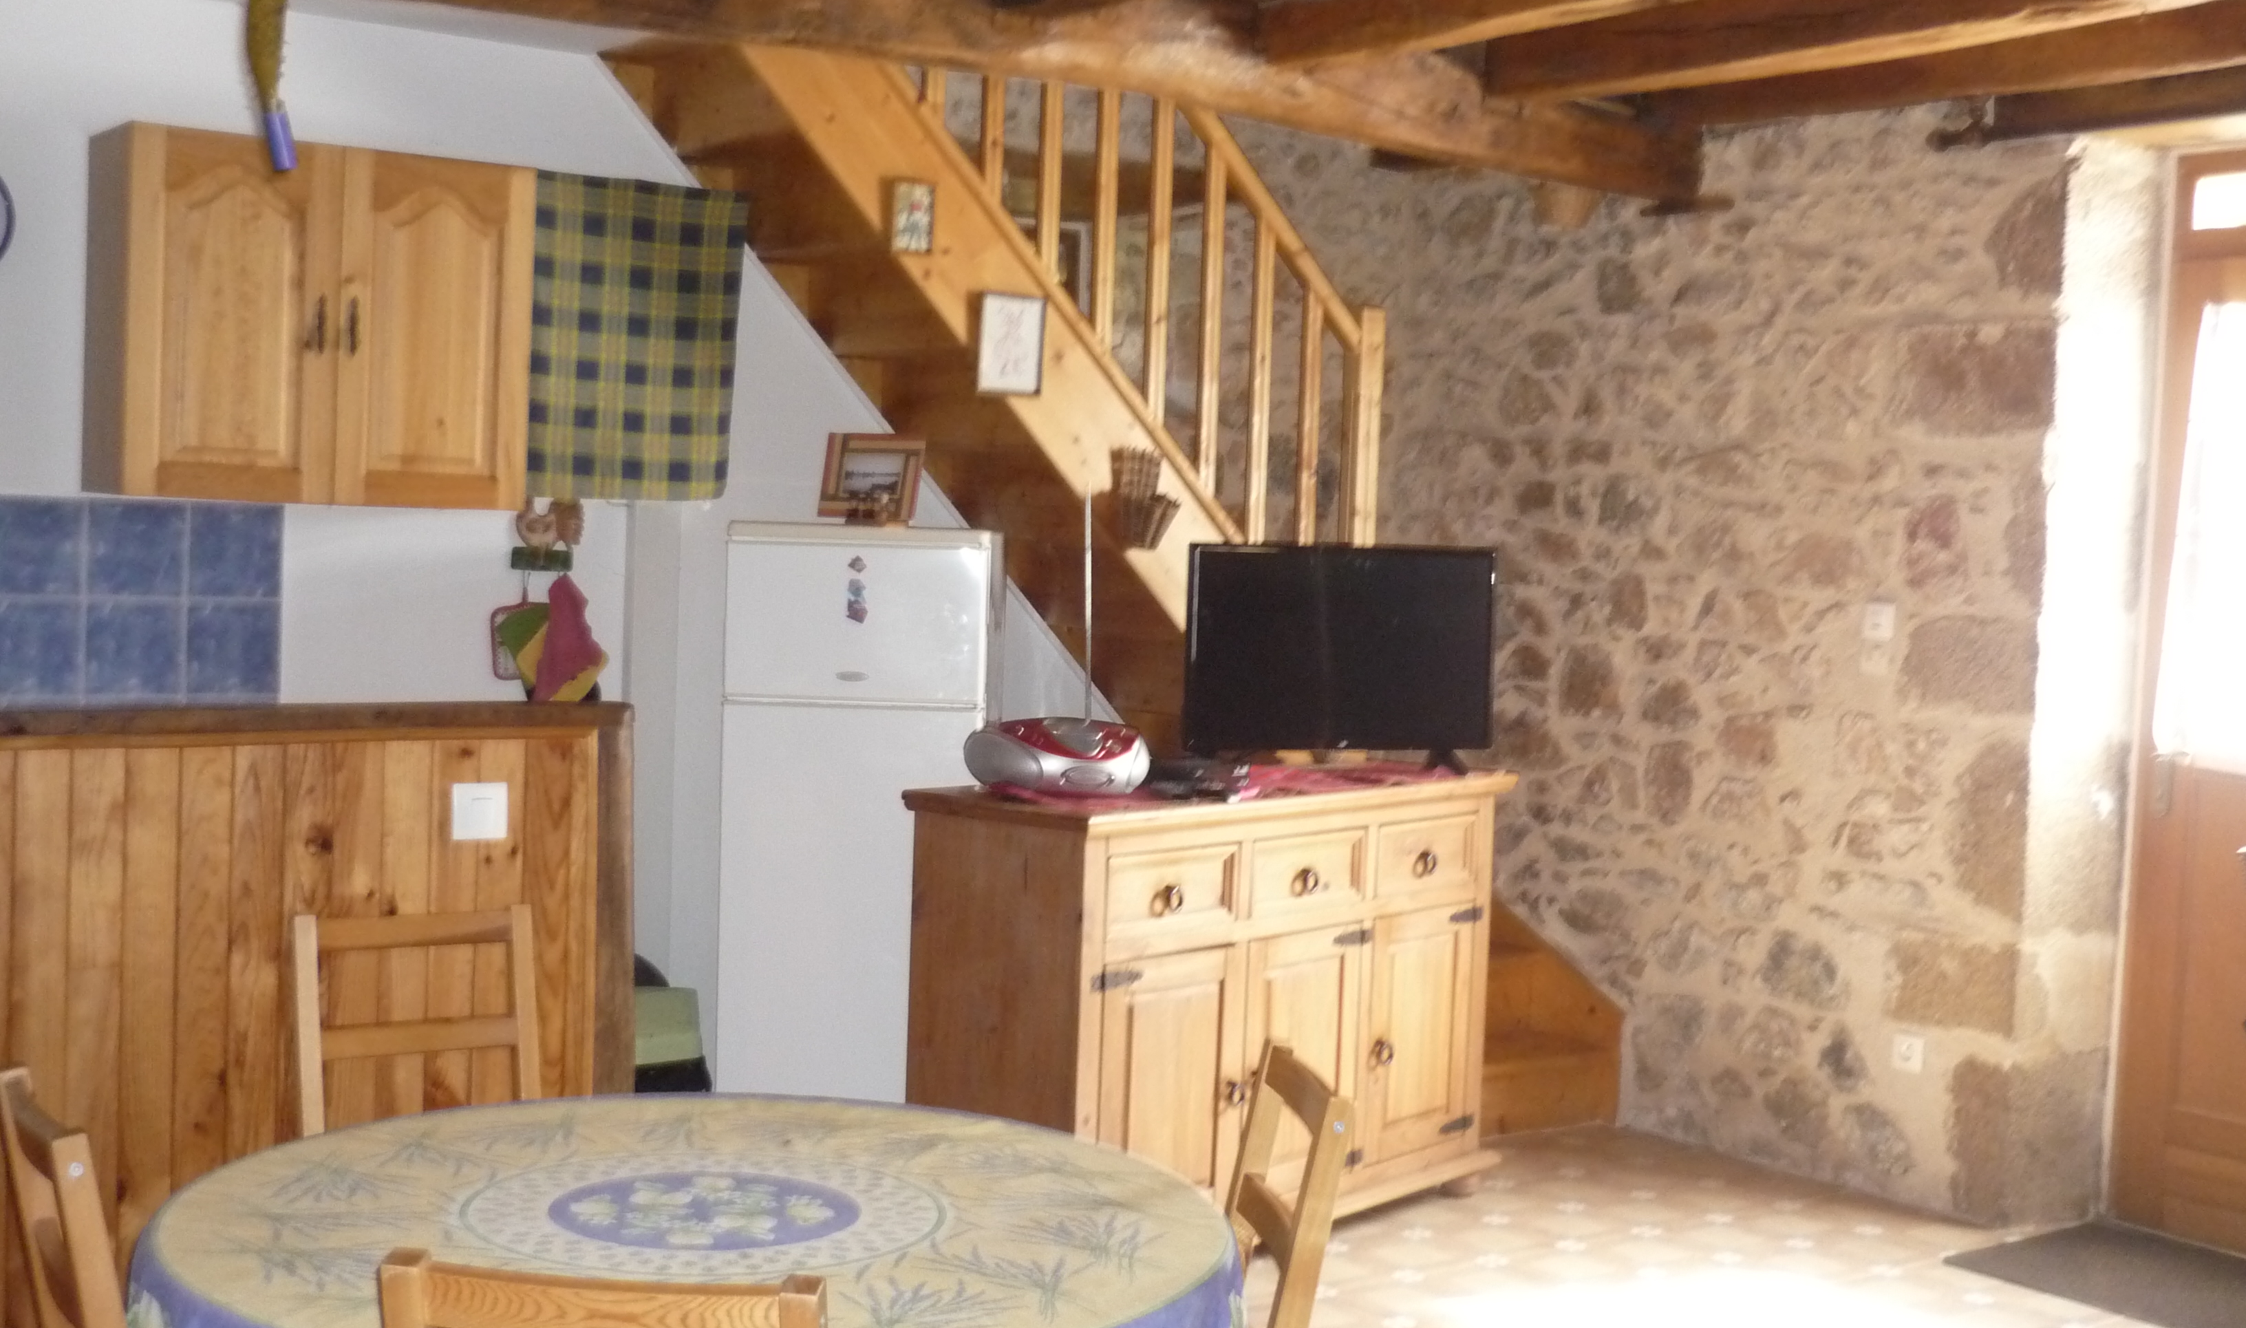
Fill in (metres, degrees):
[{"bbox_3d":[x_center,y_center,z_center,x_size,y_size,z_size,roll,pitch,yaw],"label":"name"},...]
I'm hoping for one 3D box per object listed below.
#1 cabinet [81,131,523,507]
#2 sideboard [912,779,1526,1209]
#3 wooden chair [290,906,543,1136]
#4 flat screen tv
[{"bbox_3d":[-1.653,-0.683,5.035,0.800,0.706,0.322,0,3,-36],"label":"cabinet"},{"bbox_3d":[0.211,0.706,5.034,0.454,0.917,1.466,4,3,39],"label":"sideboard"},{"bbox_3d":[-0.945,0.792,3.471,0.410,0.835,0.450,0,3,-31],"label":"wooden chair"},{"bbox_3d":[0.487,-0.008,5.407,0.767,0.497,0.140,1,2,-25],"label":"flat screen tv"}]

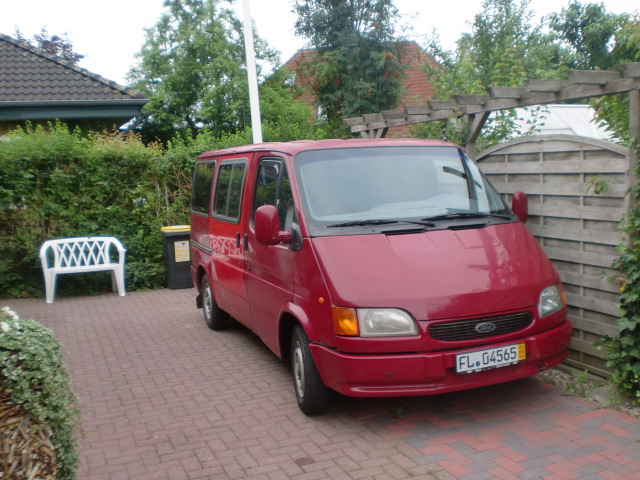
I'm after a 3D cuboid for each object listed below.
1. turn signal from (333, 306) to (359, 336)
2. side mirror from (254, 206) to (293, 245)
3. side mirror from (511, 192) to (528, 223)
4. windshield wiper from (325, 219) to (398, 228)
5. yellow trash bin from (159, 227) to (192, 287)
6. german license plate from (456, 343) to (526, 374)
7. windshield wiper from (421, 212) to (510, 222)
[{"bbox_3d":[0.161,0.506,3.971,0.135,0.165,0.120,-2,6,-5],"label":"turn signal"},{"bbox_3d":[-0.315,-0.106,4.487,0.265,0.270,0.130,-3,6,-15],"label":"side mirror"},{"bbox_3d":[1.637,-0.258,5.282,0.190,0.262,0.110,-5,7,-32],"label":"side mirror"},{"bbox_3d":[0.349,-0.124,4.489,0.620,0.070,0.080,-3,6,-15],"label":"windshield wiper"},{"bbox_3d":[-2.213,0.276,10.216,0.480,0.940,0.550,-4,6,-21],"label":"yellow trash bin"},{"bbox_3d":[1.071,0.732,4.020,0.520,0.115,0.015,-4,3,-22],"label":"german license plate"},{"bbox_3d":[1.107,-0.177,4.798,0.890,0.060,0.080,-5,7,-32],"label":"windshield wiper"}]

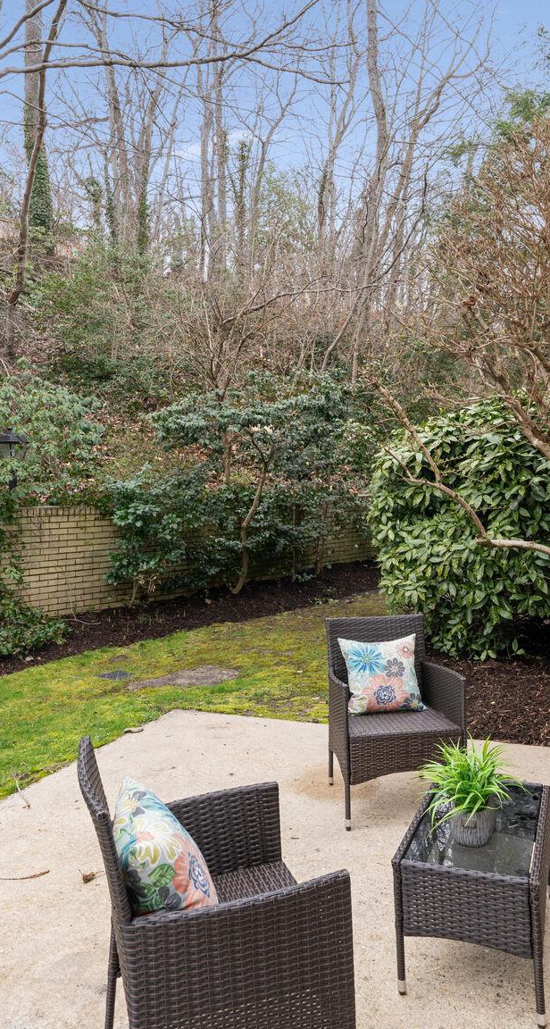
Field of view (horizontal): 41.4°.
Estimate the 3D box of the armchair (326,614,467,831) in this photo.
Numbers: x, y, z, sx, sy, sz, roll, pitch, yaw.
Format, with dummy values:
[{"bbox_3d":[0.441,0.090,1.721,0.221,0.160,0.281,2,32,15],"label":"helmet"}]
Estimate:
[{"bbox_3d":[0.556,0.953,3.475,0.545,0.845,0.550,-1,2,-6],"label":"armchair"}]

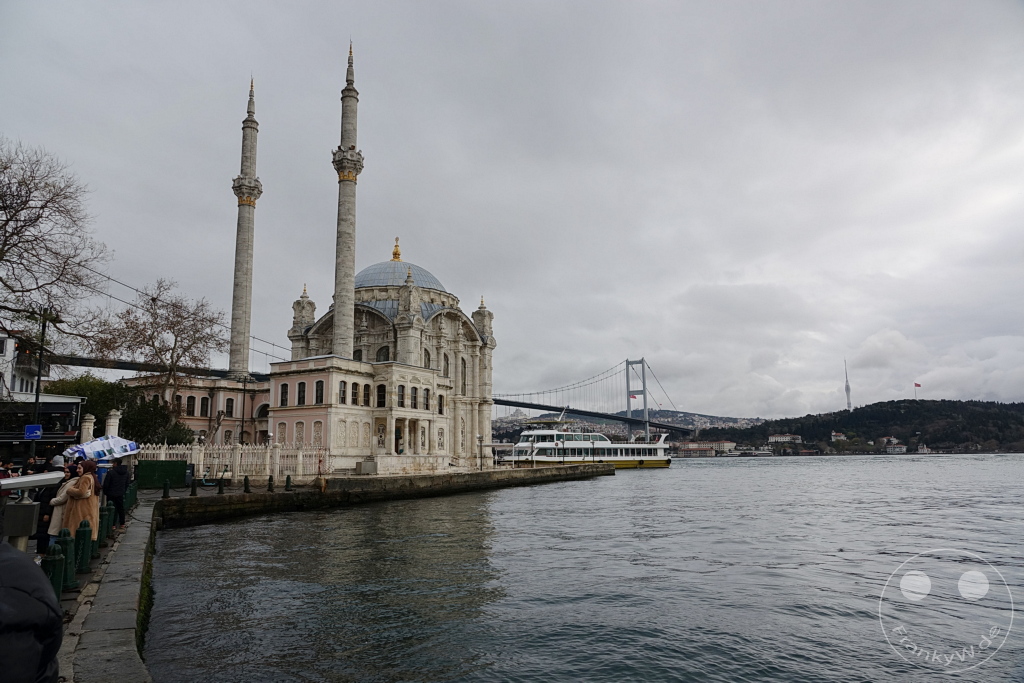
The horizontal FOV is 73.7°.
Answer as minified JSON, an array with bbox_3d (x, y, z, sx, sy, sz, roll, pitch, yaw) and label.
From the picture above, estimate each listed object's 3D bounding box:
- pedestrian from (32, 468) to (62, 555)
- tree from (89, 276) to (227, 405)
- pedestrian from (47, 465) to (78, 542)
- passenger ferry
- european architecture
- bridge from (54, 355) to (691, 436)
[{"bbox_3d":[-8.208,2.953,12.045,0.420,1.720,0.520,5,-11,-31],"label":"pedestrian"},{"bbox_3d":[-24.963,2.712,48.093,9.600,15.000,9.000,-1,-10,0],"label":"tree"},{"bbox_3d":[-7.609,2.917,11.593,0.420,1.620,0.520,6,-12,-36],"label":"pedestrian"},{"bbox_3d":[15.154,23.086,149.140,39.000,9.700,9.000,3,-11,-24],"label":"passenger ferry"},{"bbox_3d":[-16.973,-6.838,72.401,28.000,40.500,33.500,-6,-11,27],"label":"european architecture"},{"bbox_3d":[-69.435,39.445,698.533,36.000,165.000,1560.000,-7,-11,31],"label":"bridge"}]

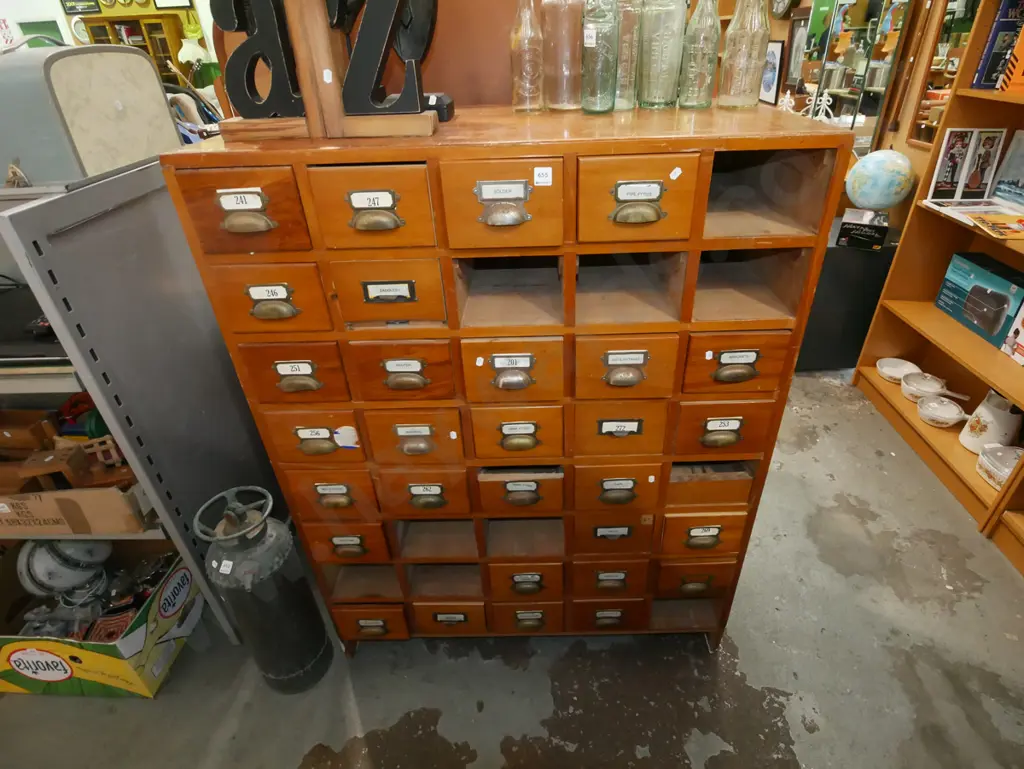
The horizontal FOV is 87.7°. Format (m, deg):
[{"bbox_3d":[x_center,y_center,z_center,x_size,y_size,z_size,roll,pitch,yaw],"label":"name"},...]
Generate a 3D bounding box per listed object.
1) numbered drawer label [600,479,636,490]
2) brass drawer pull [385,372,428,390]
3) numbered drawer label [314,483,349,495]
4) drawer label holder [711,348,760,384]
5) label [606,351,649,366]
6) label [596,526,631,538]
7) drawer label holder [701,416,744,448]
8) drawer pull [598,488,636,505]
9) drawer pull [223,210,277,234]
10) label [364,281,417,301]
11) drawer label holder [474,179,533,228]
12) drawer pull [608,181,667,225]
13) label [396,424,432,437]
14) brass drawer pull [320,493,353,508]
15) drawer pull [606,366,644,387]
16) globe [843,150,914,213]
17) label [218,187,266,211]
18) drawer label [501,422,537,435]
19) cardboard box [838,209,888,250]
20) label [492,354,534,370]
[{"bbox_3d":[0.222,0.210,1.116,0.071,0.028,0.004,-2,32,3],"label":"numbered drawer label"},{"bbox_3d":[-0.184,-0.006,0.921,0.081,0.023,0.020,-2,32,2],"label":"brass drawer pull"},{"bbox_3d":[-0.361,0.209,1.065,0.065,0.029,0.003,-2,32,2],"label":"numbered drawer label"},{"bbox_3d":[0.389,-0.031,0.907,0.086,0.049,0.023,-2,32,2],"label":"drawer label holder"},{"bbox_3d":[0.204,-0.046,0.953,0.074,0.028,0.004,-2,32,3],"label":"label"},{"bbox_3d":[0.217,0.319,1.135,0.078,0.033,0.009,-2,32,2],"label":"label"},{"bbox_3d":[0.407,0.093,1.033,0.081,0.059,0.020,-2,32,3],"label":"drawer label holder"},{"bbox_3d":[0.223,0.238,1.126,0.077,0.026,0.018,-2,32,3],"label":"drawer pull"},{"bbox_3d":[-0.391,-0.242,0.794,0.076,0.029,0.021,-3,32,2],"label":"drawer pull"},{"bbox_3d":[-0.195,-0.146,0.848,0.086,0.034,0.009,-2,32,2],"label":"label"},{"bbox_3d":[-0.011,-0.264,0.778,0.083,0.060,0.022,-3,32,2],"label":"drawer label holder"},{"bbox_3d":[0.189,-0.275,0.806,0.086,0.059,0.020,-2,32,3],"label":"drawer pull"},{"bbox_3d":[-0.185,0.087,1.010,0.068,0.027,0.005,-3,32,2],"label":"label"},{"bbox_3d":[-0.379,0.252,1.150,0.070,0.027,0.018,-2,32,3],"label":"brass drawer pull"},{"bbox_3d":[0.203,-0.015,0.965,0.073,0.028,0.018,-2,32,3],"label":"drawer pull"},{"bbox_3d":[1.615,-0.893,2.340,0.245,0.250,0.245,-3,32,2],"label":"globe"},{"bbox_3d":[-0.395,-0.269,0.776,0.065,0.030,0.003,-2,32,2],"label":"label"},{"bbox_3d":[0.013,0.083,1.007,0.068,0.027,0.005,-3,32,2],"label":"drawer label"},{"bbox_3d":[1.507,-0.662,2.276,0.157,0.100,0.220,17,38,30],"label":"cardboard box"},{"bbox_3d":[0.002,-0.041,0.962,0.074,0.028,0.004,-2,32,3],"label":"label"}]

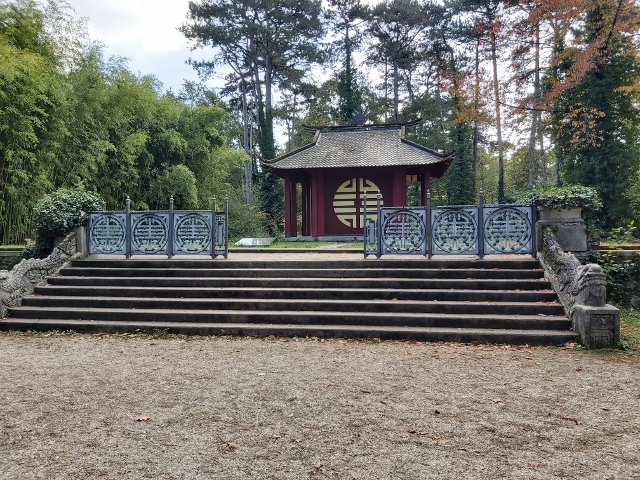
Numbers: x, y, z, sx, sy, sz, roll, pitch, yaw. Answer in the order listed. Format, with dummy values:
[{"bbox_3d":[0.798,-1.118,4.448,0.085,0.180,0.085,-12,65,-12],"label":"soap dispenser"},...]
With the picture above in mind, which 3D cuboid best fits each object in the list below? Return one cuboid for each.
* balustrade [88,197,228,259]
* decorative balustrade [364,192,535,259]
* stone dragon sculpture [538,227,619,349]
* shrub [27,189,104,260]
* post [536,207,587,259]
[{"bbox_3d":[-3.435,-0.243,9.982,3.160,1.310,0.120,0,2,9],"label":"balustrade"},{"bbox_3d":[2.394,-0.288,9.041,3.150,1.310,0.120,0,2,9],"label":"decorative balustrade"},{"bbox_3d":[3.916,0.596,7.411,0.480,1.600,2.090,0,2,9],"label":"stone dragon sculpture"},{"bbox_3d":[-5.399,-0.343,10.309,1.460,1.460,1.250,0,2,9],"label":"shrub"},{"bbox_3d":[4.318,-0.148,8.742,0.760,0.980,0.750,0,2,9],"label":"post"}]

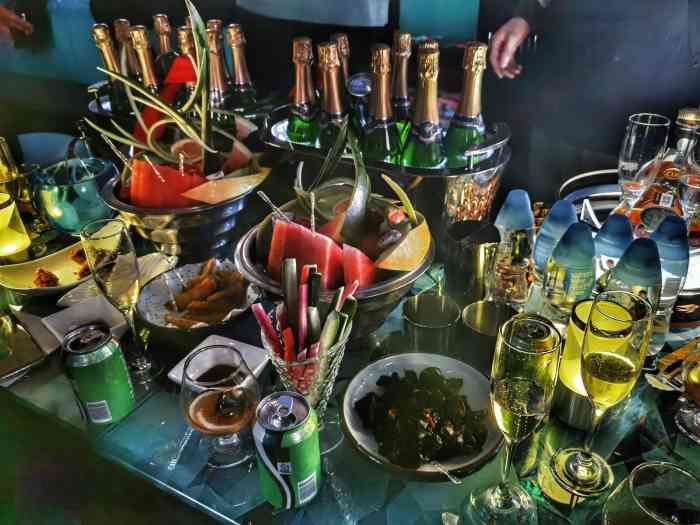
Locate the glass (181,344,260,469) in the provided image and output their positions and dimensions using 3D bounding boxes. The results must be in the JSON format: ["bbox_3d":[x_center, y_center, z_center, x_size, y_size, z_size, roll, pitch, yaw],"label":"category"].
[{"bbox_3d":[-0.150,0.168,0.632,0.085,0.121,0.085,-1,30,0],"label":"glass"}]

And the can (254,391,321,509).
[{"bbox_3d":[-0.065,0.200,0.580,0.066,0.116,0.066,-1,30,0],"label":"can"}]

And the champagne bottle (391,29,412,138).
[{"bbox_3d":[0.104,-0.291,1.096,0.088,0.316,0.088,-2,29,0],"label":"champagne bottle"}]

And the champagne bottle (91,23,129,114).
[{"bbox_3d":[-0.511,-0.371,1.245,0.088,0.316,0.088,-8,28,3],"label":"champagne bottle"}]

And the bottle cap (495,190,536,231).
[{"bbox_3d":[0.260,-0.084,0.854,0.062,0.053,0.062,0,30,0],"label":"bottle cap"}]

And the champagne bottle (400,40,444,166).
[{"bbox_3d":[0.136,-0.228,0.981,0.088,0.316,0.088,-2,29,0],"label":"champagne bottle"}]

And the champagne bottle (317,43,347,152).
[{"bbox_3d":[-0.025,-0.268,1.094,0.088,0.315,0.088,-6,30,0],"label":"champagne bottle"}]

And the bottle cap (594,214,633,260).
[{"bbox_3d":[0.369,-0.043,0.768,0.056,0.055,0.056,-2,29,1],"label":"bottle cap"}]

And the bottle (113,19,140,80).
[{"bbox_3d":[-0.552,-0.460,1.426,0.088,0.315,0.088,-5,30,0],"label":"bottle"}]

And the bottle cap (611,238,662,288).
[{"bbox_3d":[0.376,-0.002,0.708,0.062,0.053,0.062,0,30,0],"label":"bottle cap"}]

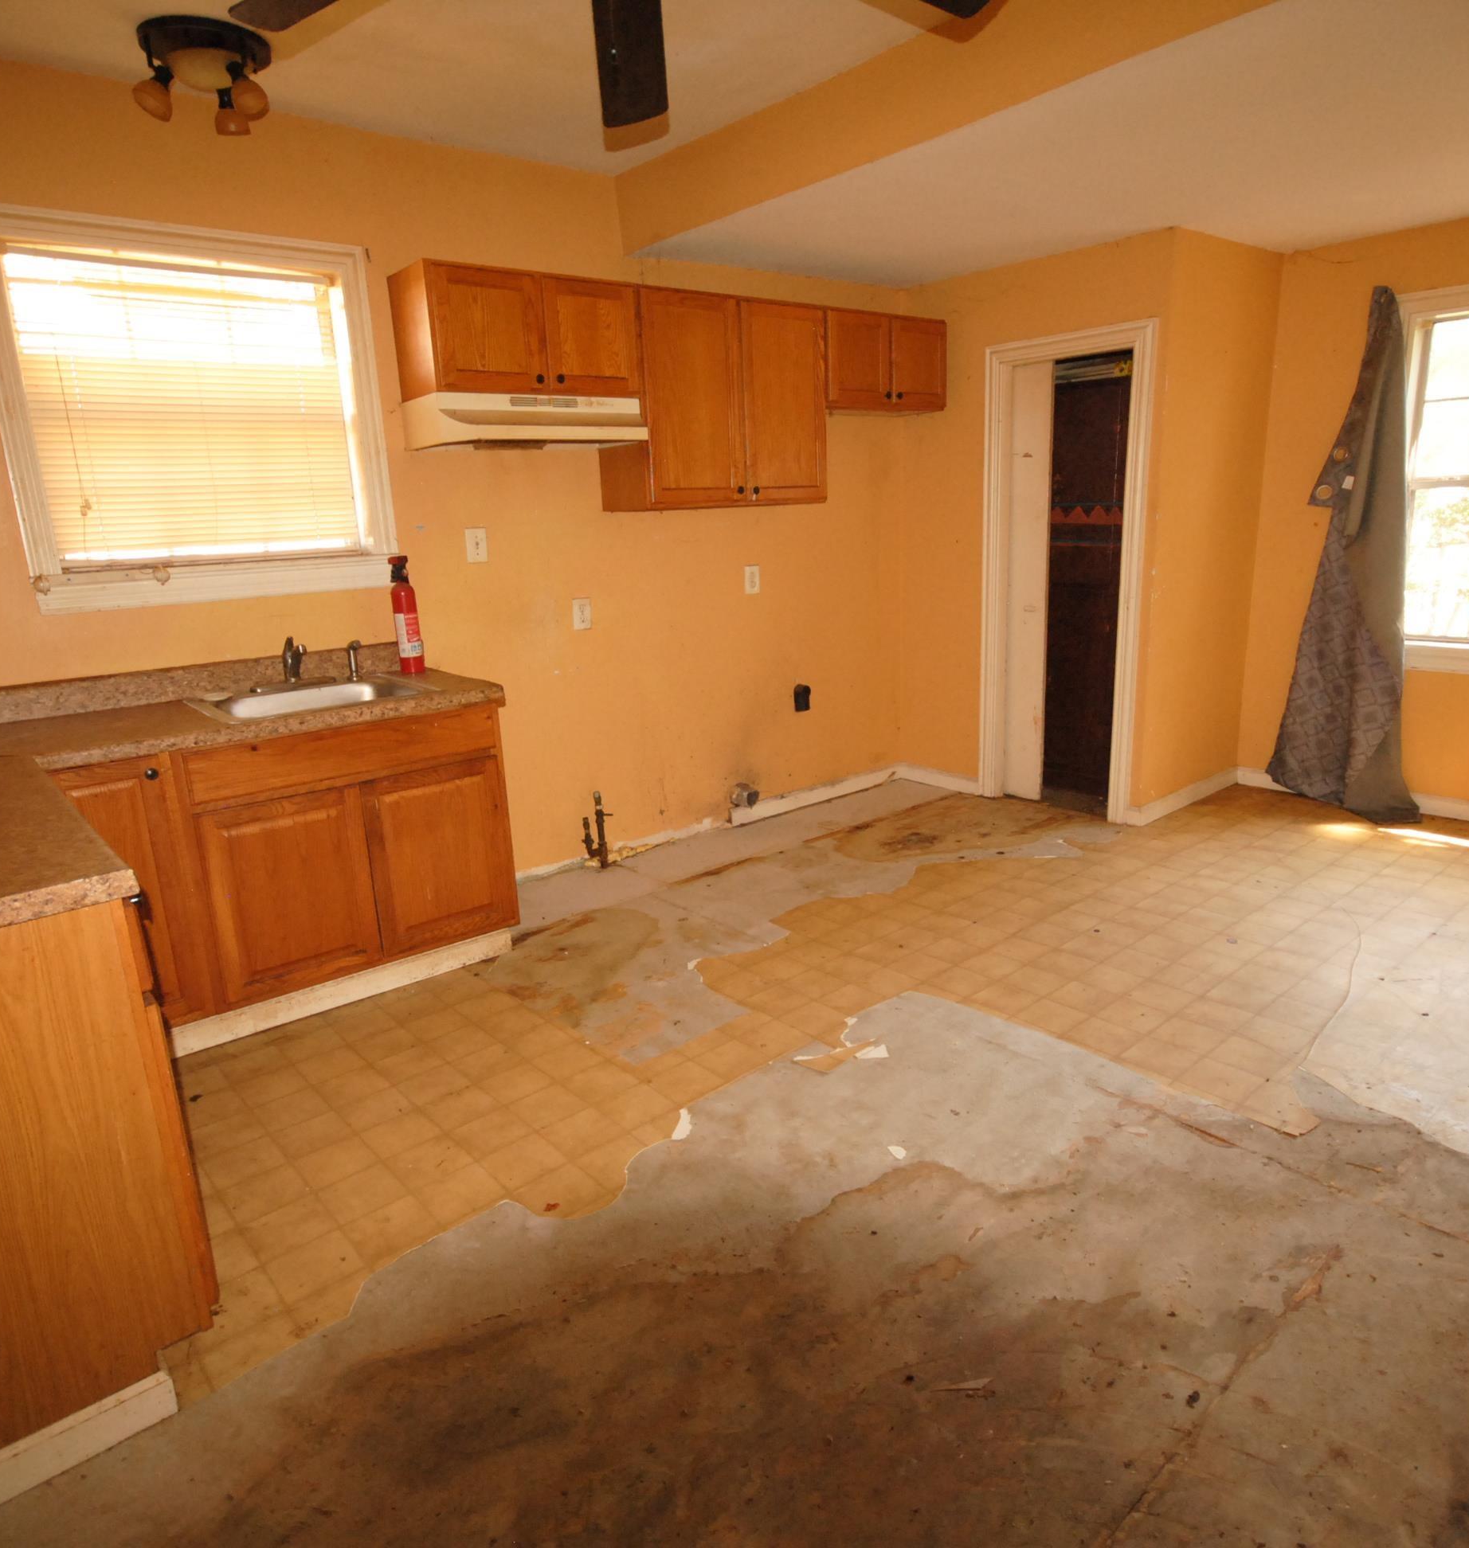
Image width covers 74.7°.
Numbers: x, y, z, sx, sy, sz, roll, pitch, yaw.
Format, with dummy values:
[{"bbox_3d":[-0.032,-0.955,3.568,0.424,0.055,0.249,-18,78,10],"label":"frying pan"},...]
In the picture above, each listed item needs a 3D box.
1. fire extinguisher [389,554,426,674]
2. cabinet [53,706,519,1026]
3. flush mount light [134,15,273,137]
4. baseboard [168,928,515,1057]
[{"bbox_3d":[-1.155,-0.557,3.411,0.090,0.390,0.095,-14,18,-39],"label":"fire extinguisher"},{"bbox_3d":[-1.378,0.213,2.986,1.190,0.755,0.610,-14,18,-39],"label":"cabinet"},{"bbox_3d":[-1.364,-1.800,2.521,0.315,0.185,0.315,-14,18,-39],"label":"flush mount light"},{"bbox_3d":[-1.202,0.656,2.948,1.100,0.100,0.020,-14,18,-39],"label":"baseboard"}]

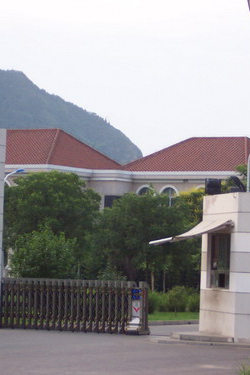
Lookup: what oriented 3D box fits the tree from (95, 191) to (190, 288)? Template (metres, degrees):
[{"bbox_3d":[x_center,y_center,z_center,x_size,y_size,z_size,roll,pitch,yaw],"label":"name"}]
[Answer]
[{"bbox_3d":[0.752,2.534,67.000,4.000,4.810,3.800,2,-3,0],"label":"tree"}]

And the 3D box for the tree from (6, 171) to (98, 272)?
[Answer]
[{"bbox_3d":[-3.110,2.052,66.000,4.300,5.542,4.100,2,-3,0],"label":"tree"}]

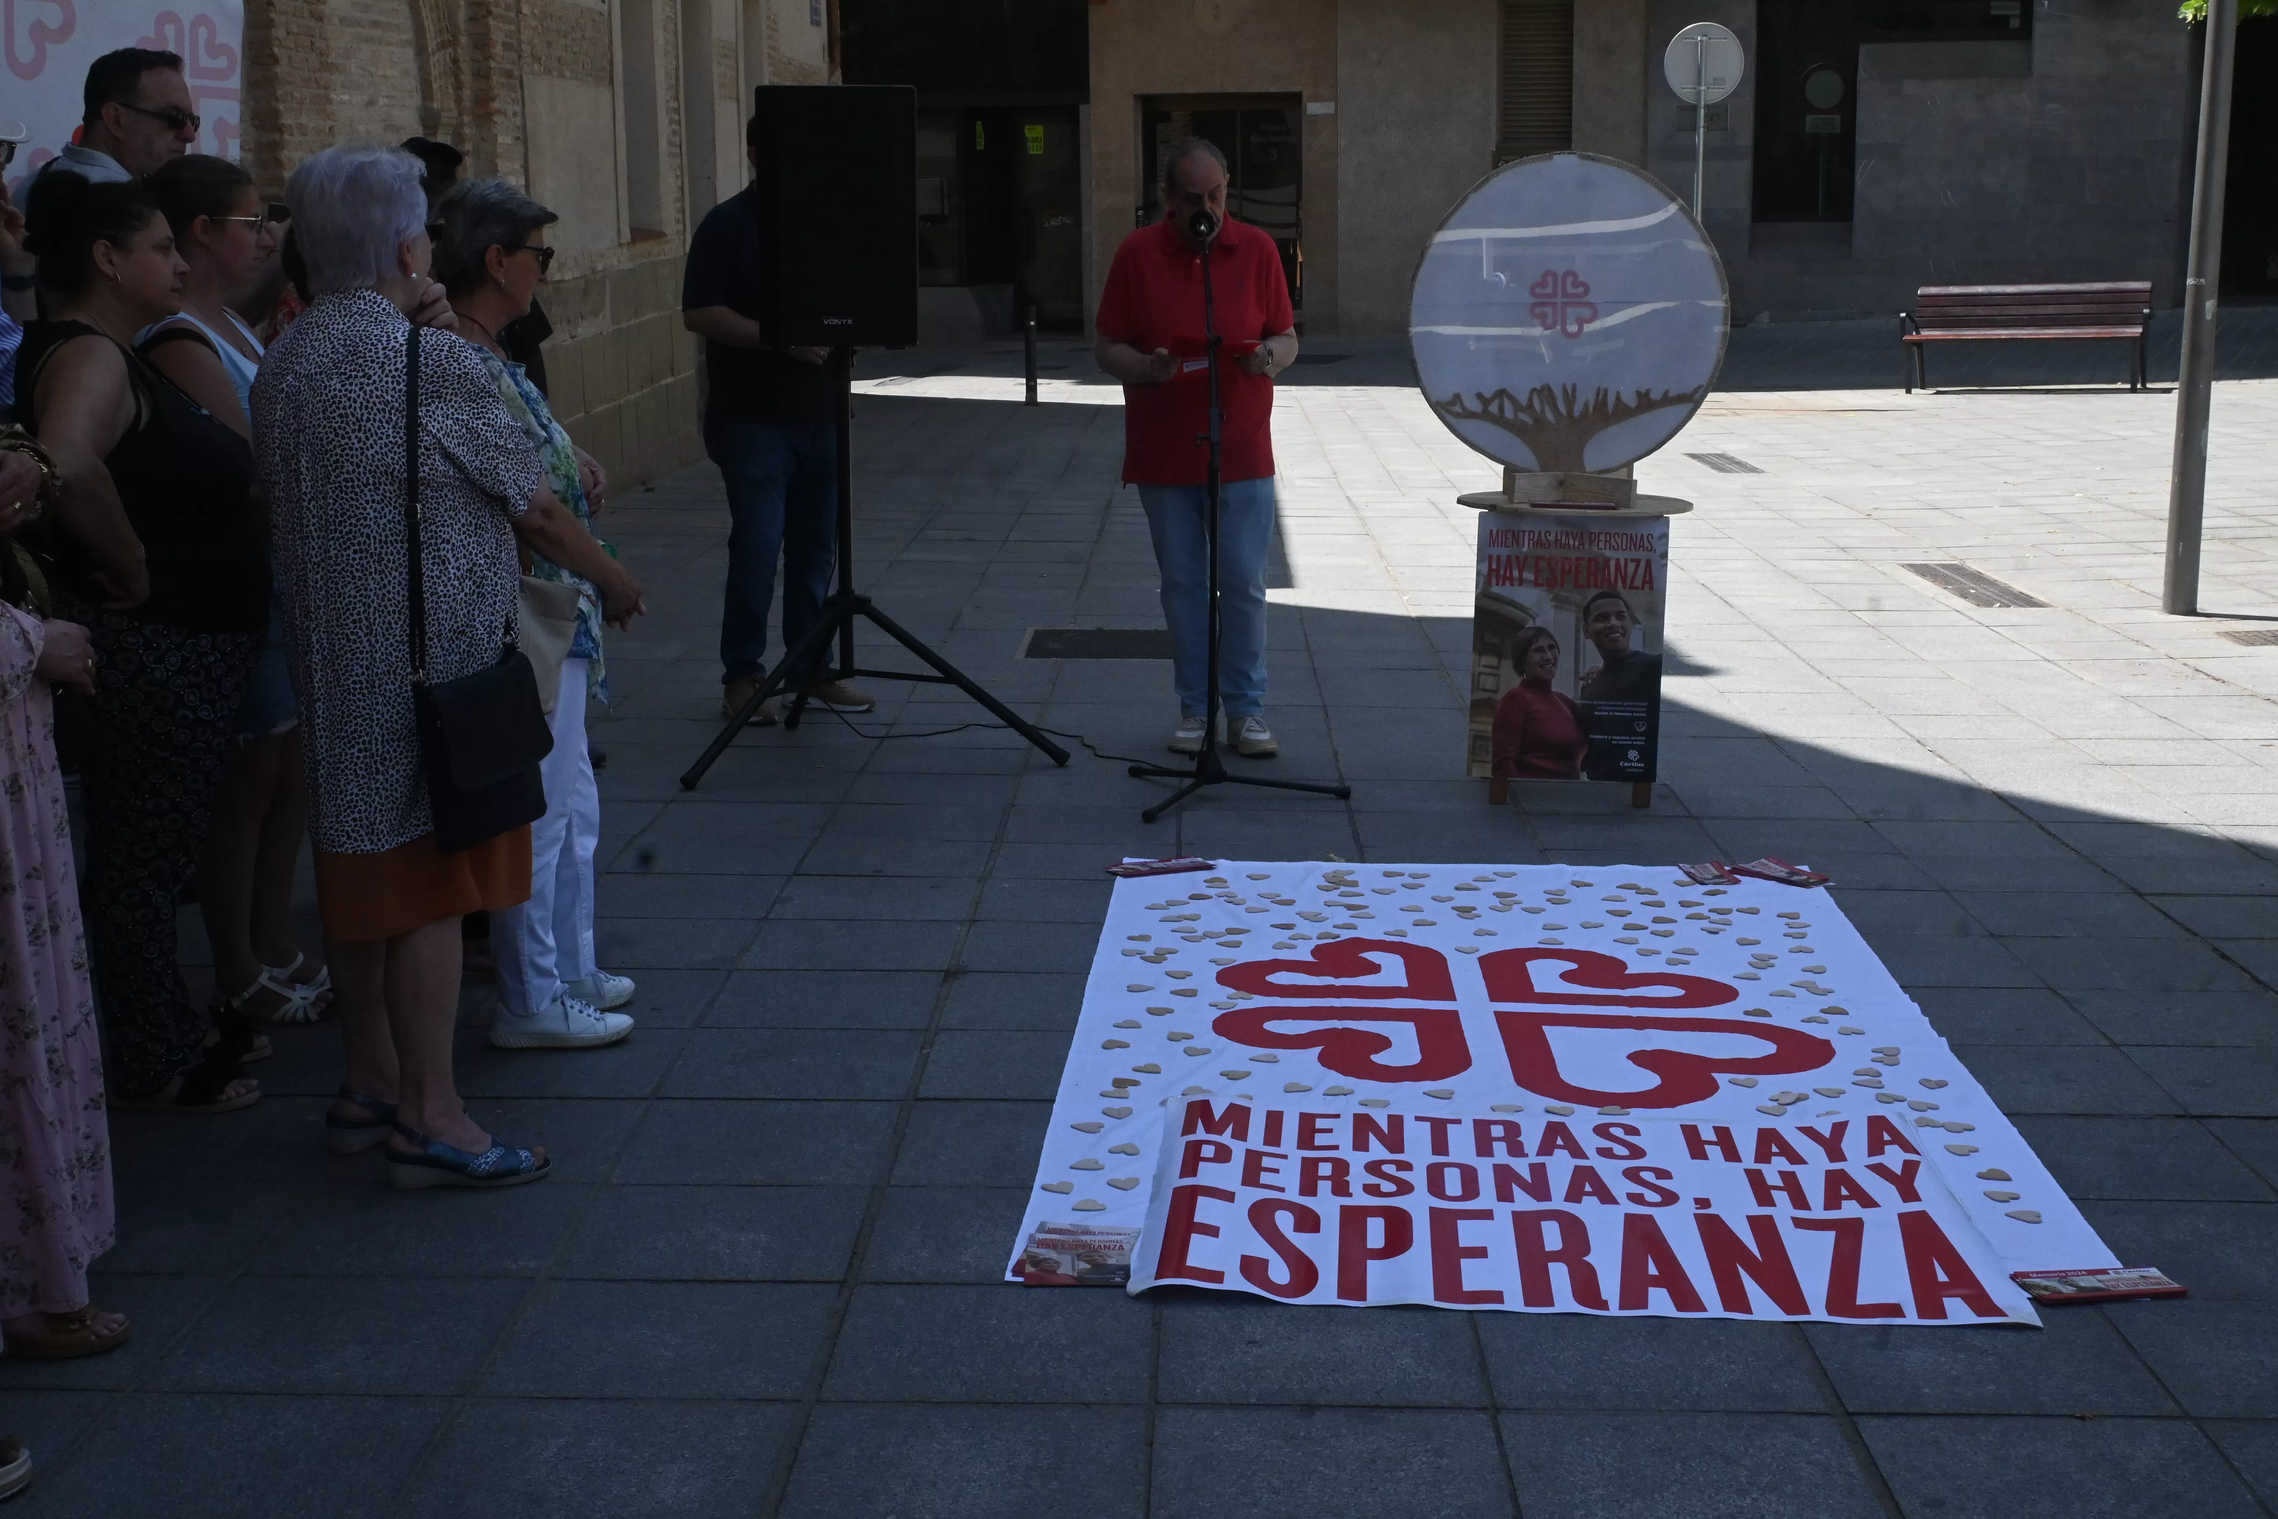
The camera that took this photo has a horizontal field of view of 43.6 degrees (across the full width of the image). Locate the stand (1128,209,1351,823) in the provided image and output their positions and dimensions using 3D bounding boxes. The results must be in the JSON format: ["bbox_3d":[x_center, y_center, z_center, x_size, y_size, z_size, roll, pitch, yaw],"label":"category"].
[{"bbox_3d":[0.282,-0.664,7.482,0.572,1.530,0.670,-1,11,-3],"label":"stand"}]

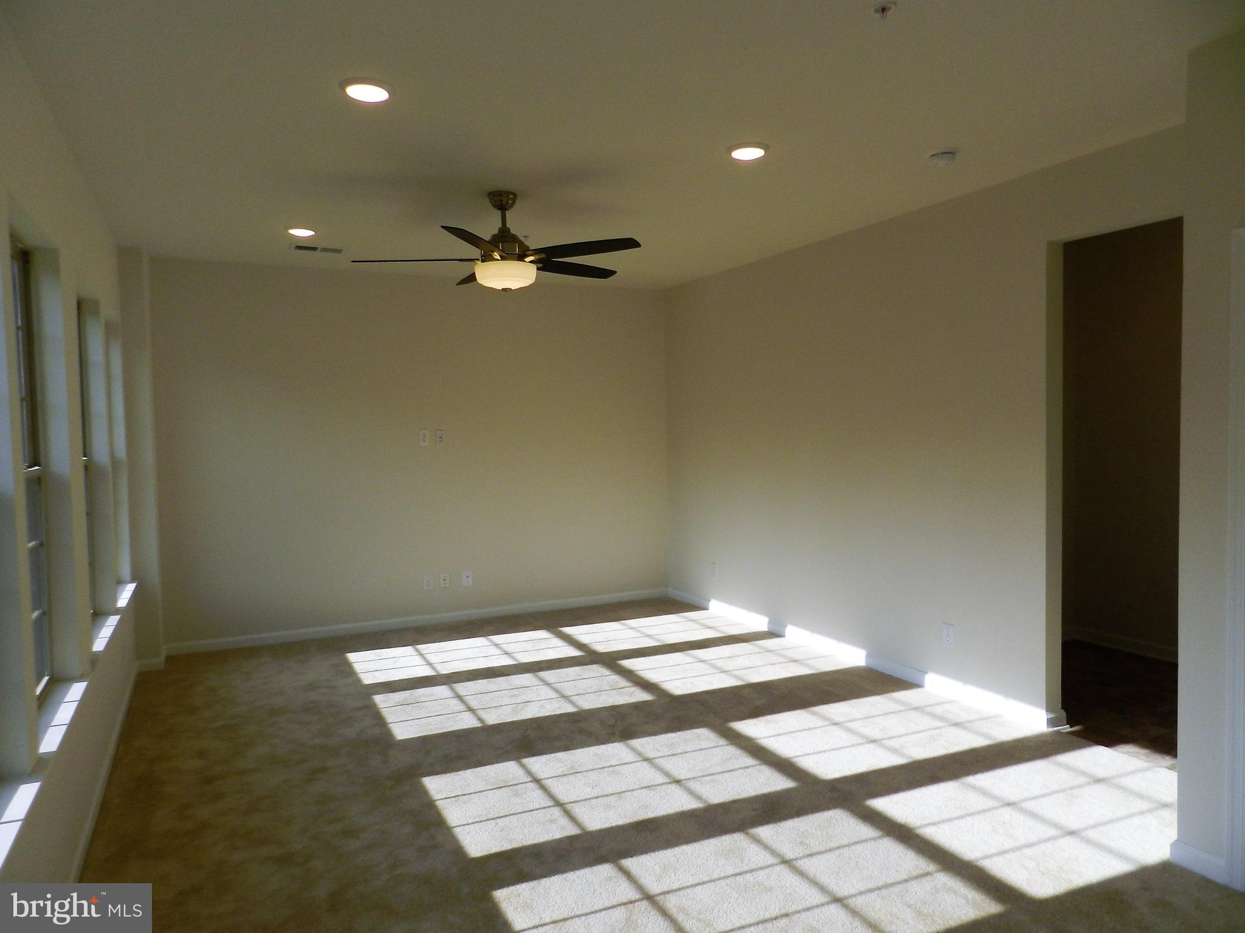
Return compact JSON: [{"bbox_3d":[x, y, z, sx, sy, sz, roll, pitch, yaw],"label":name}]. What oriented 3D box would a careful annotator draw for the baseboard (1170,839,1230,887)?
[{"bbox_3d":[1.925,1.319,2.760,0.016,0.077,0.173,-2,3,-26],"label":"baseboard"}]

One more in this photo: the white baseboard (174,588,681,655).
[{"bbox_3d":[-1.368,1.205,6.598,3.970,0.074,0.015,-2,3,-26],"label":"white baseboard"}]

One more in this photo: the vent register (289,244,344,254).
[{"bbox_3d":[-2.016,-1.433,5.485,0.350,0.020,0.175,-2,3,-26],"label":"vent register"}]

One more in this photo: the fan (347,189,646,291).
[{"bbox_3d":[-0.626,-1.164,4.309,1.500,0.497,1.460,-2,3,-26],"label":"fan"}]

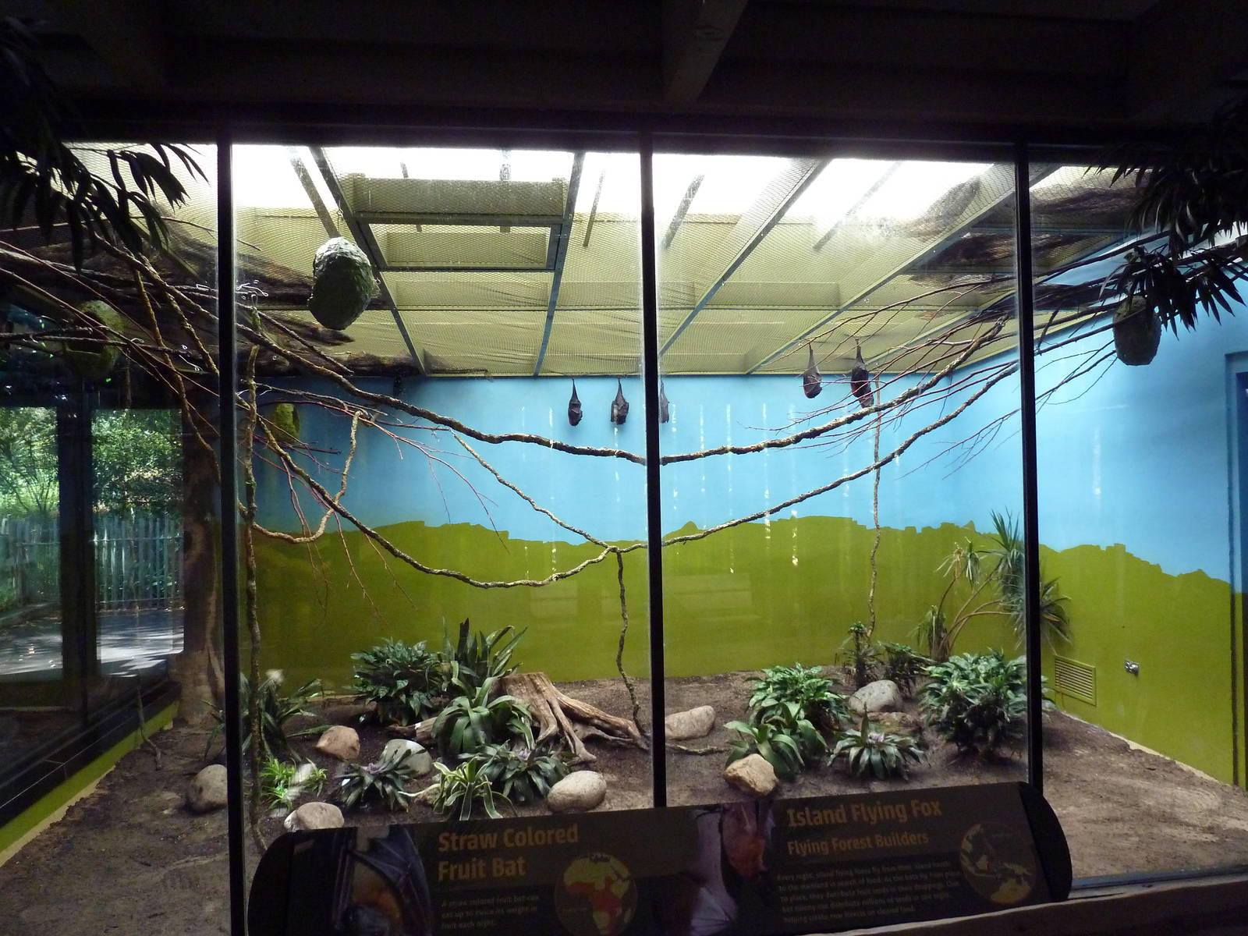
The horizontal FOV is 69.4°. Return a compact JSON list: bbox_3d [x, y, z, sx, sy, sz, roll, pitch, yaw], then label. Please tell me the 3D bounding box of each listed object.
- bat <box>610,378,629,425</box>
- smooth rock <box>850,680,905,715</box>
[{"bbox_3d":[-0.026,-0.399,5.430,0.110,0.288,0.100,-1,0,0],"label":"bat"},{"bbox_3d":[1.343,1.231,4.836,0.297,0.171,0.253,-1,0,15],"label":"smooth rock"}]

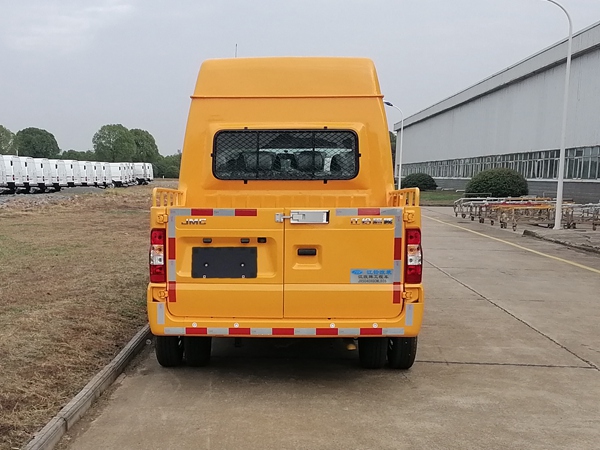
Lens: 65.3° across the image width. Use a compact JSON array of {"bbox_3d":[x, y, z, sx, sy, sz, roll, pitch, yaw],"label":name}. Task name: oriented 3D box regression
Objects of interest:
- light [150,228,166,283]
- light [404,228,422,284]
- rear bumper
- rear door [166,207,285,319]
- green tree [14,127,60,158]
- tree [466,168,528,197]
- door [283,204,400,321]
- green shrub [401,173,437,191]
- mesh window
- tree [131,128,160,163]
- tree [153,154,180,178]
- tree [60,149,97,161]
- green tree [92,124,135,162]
[{"bbox_3d":[-0.978,0.212,3.240,0.106,0.372,0.110,0,6,-1],"label":"light"},{"bbox_3d":[0.790,0.214,3.322,0.133,0.395,0.130,0,6,-1],"label":"light"},{"bbox_3d":[-0.101,0.572,3.338,1.911,0.376,0.320,0,6,-1],"label":"rear bumper"},{"bbox_3d":[-0.516,0.264,3.250,0.805,0.770,0.100,0,6,-1],"label":"rear door"},{"bbox_3d":[-51.603,-13.859,92.000,8.300,10.600,8.300,-3,7,-29],"label":"green tree"},{"bbox_3d":[13.293,-2.827,31.500,3.900,1.941,3.800,0,6,0],"label":"tree"},{"bbox_3d":[0.299,0.260,3.283,0.828,0.775,0.120,0,6,-1],"label":"door"},{"bbox_3d":[11.618,-4.161,45.500,3.450,1.720,3.400,0,6,0],"label":"green shrub"},{"bbox_3d":[-0.126,-0.606,4.080,1.280,0.440,0.050,0,6,-1],"label":"mesh window"},{"bbox_3d":[-39.712,-17.902,118.000,8.800,12.786,8.600,0,6,0],"label":"tree"},{"bbox_3d":[-30.808,-13.385,108.000,6.600,5.736,6.000,0,6,0],"label":"tree"},{"bbox_3d":[-50.642,-13.146,107.000,7.600,7.400,7.000,-3,7,-25],"label":"tree"},{"bbox_3d":[-45.828,-17.938,115.000,9.800,13.438,9.600,0,6,0],"label":"green tree"}]

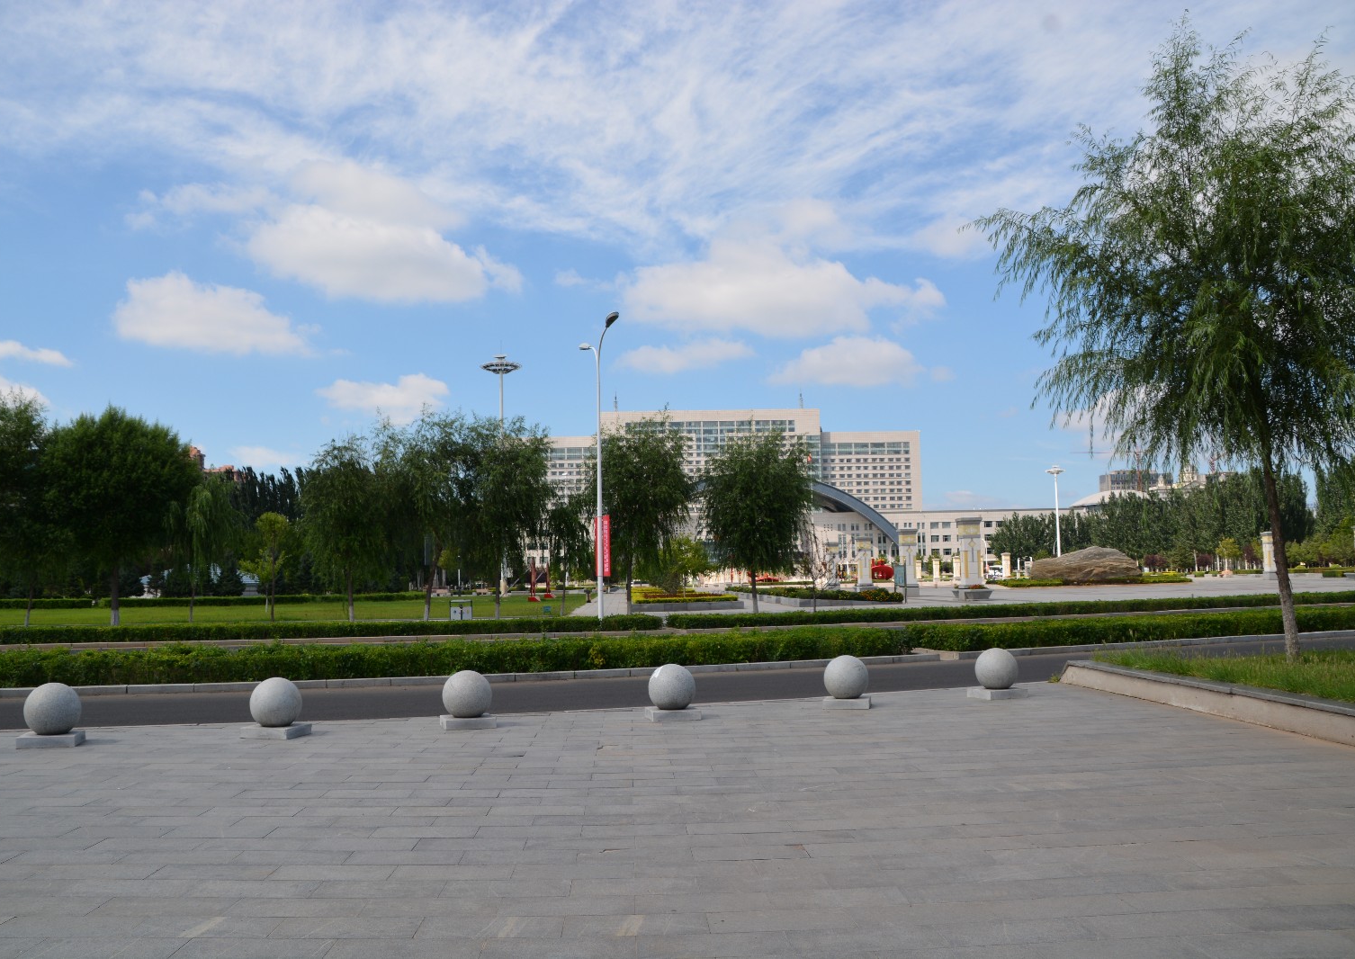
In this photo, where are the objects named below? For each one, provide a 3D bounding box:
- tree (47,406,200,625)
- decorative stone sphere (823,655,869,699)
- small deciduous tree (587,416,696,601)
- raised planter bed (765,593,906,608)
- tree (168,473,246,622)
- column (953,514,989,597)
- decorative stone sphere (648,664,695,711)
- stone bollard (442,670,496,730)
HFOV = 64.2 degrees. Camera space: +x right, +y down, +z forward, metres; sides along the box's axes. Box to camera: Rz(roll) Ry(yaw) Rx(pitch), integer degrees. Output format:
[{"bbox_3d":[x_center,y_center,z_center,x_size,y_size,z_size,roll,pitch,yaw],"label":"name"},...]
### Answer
[{"bbox_3d":[-18.475,1.284,35.961,5.209,7.594,5.209,0,-6,-11],"label":"tree"},{"bbox_3d":[1.956,2.308,12.489,0.510,0.490,0.510,-1,-5,0],"label":"decorative stone sphere"},{"bbox_3d":[-1.636,1.349,42.399,4.290,7.900,4.290,-1,-5,0],"label":"small deciduous tree"},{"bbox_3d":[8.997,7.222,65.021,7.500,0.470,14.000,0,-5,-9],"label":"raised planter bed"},{"bbox_3d":[-15.967,2.453,36.656,2.636,5.395,2.636,0,-6,-11],"label":"tree"},{"bbox_3d":[14.349,3.904,52.829,1.120,4.040,1.120,-1,-5,1],"label":"column"},{"bbox_3d":[-0.055,2.274,11.743,0.510,0.490,0.510,-1,-5,0],"label":"decorative stone sphere"},{"bbox_3d":[-2.127,2.217,10.927,0.530,0.570,0.530,1,-6,-17],"label":"stone bollard"}]

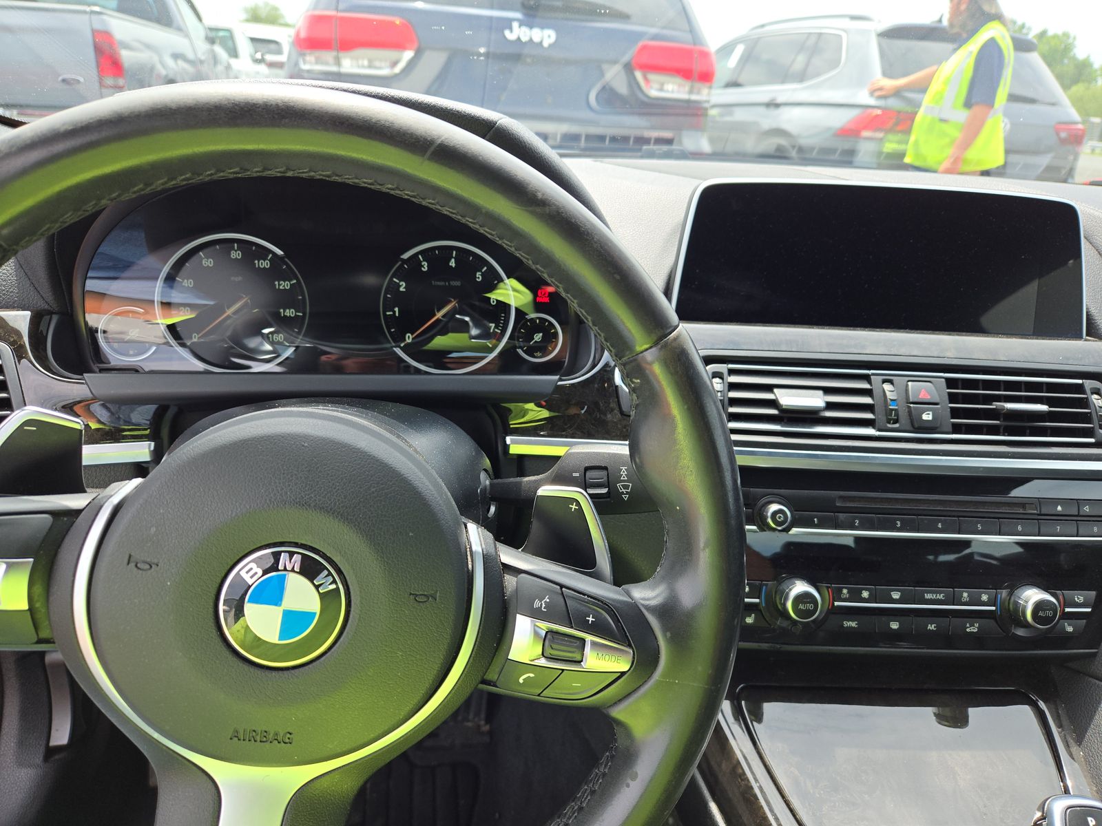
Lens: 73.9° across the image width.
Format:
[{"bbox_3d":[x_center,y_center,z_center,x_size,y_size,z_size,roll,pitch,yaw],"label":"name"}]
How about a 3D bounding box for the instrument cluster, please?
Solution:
[{"bbox_3d":[-0.118,-0.079,0.420,0.274,0.114,0.045,0,12,-11],"label":"instrument cluster"}]

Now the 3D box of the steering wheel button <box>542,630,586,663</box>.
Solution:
[{"bbox_3d":[0.005,0.097,0.304,0.016,0.011,0.007,11,-3,-9],"label":"steering wheel button"}]

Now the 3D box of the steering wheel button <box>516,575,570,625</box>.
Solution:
[{"bbox_3d":[-0.003,0.077,0.303,0.024,0.017,0.007,12,-4,-9],"label":"steering wheel button"}]

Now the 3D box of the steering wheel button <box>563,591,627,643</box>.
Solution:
[{"bbox_3d":[0.018,0.085,0.307,0.028,0.017,0.007,12,-4,-9],"label":"steering wheel button"}]

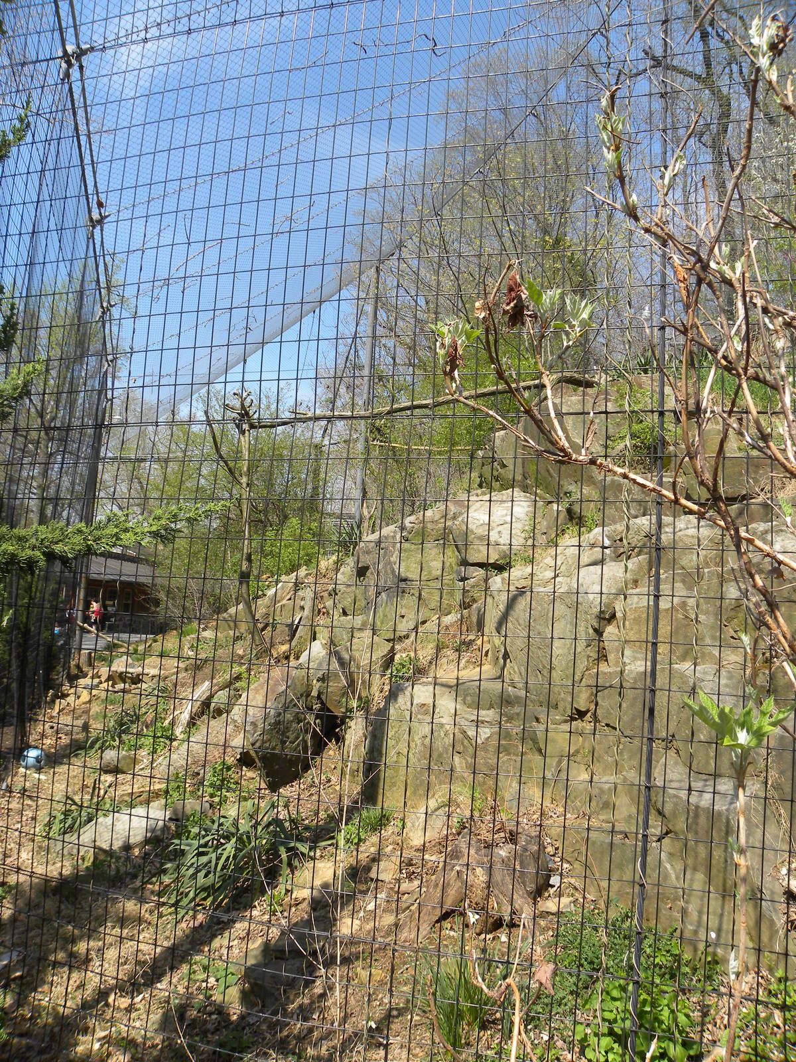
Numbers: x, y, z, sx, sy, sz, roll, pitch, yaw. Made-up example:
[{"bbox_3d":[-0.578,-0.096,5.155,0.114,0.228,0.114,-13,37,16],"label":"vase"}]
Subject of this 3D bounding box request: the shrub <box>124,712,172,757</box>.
[{"bbox_3d":[-2.728,2.213,8.700,0.520,0.380,0.480,5,-5,-16],"label":"shrub"}]

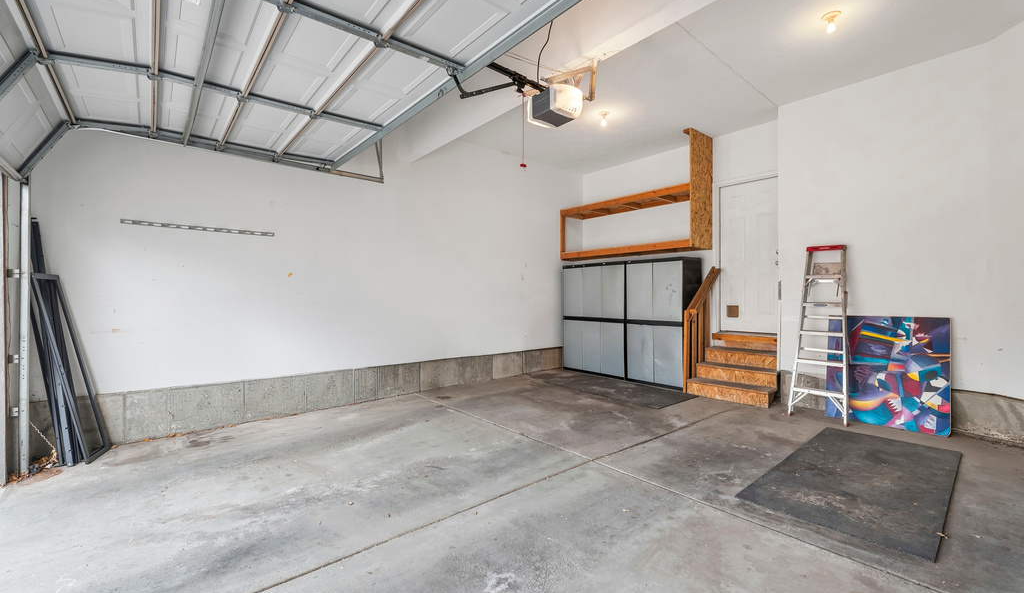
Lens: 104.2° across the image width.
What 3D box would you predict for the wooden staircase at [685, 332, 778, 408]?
[{"bbox_3d":[2.859,0.877,5.085,0.830,0.750,0.960,0,0,-42],"label":"wooden staircase"}]

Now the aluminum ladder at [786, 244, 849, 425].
[{"bbox_3d":[3.268,0.377,4.184,0.200,1.830,0.490,17,-11,-41],"label":"aluminum ladder"}]

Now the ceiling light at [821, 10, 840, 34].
[{"bbox_3d":[2.575,-2.205,3.213,0.125,0.160,0.125,0,0,-42],"label":"ceiling light"}]

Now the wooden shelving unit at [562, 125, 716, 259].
[{"bbox_3d":[1.855,-1.445,6.293,0.720,1.630,2.280,0,0,-42],"label":"wooden shelving unit"}]

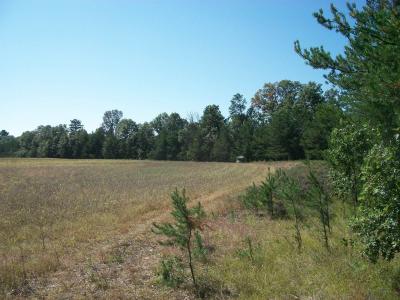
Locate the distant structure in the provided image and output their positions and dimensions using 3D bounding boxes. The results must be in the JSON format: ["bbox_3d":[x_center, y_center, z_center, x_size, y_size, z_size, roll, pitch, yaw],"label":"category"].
[{"bbox_3d":[8.700,1.950,79.000,1.700,1.700,1.800,0,-1,0],"label":"distant structure"}]

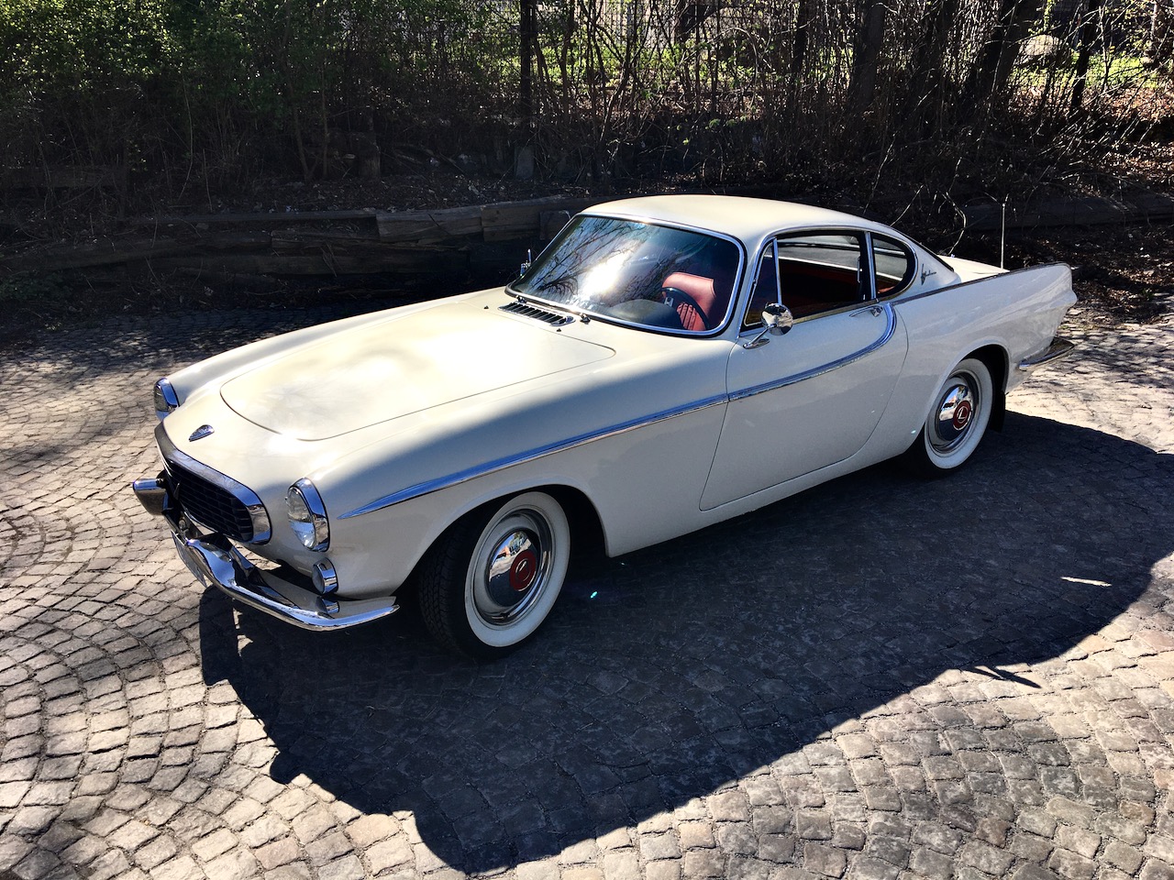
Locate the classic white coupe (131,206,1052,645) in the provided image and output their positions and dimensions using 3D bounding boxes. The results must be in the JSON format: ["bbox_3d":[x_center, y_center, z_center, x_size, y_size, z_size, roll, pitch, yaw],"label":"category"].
[{"bbox_3d":[0.427,-0.390,4.335,4.400,1.285,1.700,-16,25,-36],"label":"classic white coupe"}]

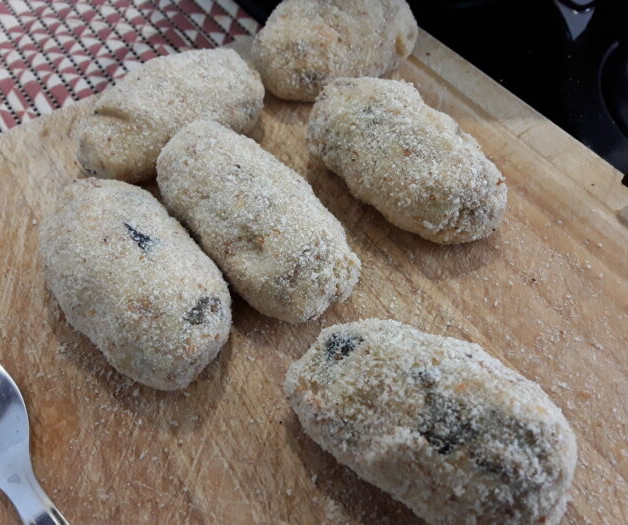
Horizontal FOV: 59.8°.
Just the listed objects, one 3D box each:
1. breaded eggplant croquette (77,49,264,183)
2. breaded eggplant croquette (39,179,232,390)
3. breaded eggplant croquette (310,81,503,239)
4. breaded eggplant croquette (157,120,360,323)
[{"bbox_3d":[-0.057,-0.059,0.222,0.079,0.037,0.043,-34,62,-21],"label":"breaded eggplant croquette"},{"bbox_3d":[-0.059,0.004,0.177,0.044,0.039,0.080,-34,62,-21],"label":"breaded eggplant croquette"},{"bbox_3d":[0.034,-0.039,0.207,0.044,0.038,0.085,-36,63,-22],"label":"breaded eggplant croquette"},{"bbox_3d":[-0.022,-0.017,0.193,0.042,0.036,0.092,-34,62,-21],"label":"breaded eggplant croquette"}]

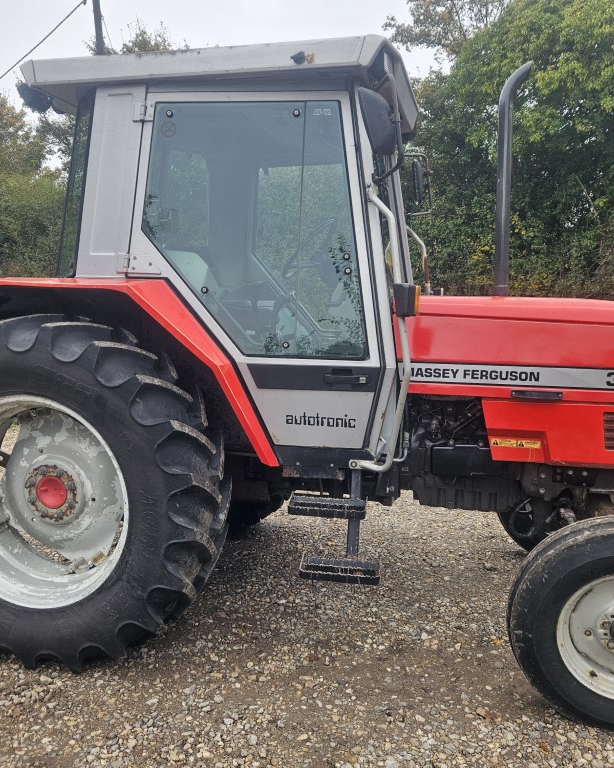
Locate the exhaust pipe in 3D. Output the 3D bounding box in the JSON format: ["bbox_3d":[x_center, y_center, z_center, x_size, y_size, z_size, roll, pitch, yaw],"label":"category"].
[{"bbox_3d":[0.938,-0.917,3.089,0.134,1.032,0.065,2,8,13],"label":"exhaust pipe"}]

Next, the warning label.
[{"bbox_3d":[0.927,0.265,3.026,0.206,0.035,0.004,2,8,13],"label":"warning label"}]

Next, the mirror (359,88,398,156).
[{"bbox_3d":[0.270,-0.990,2.566,0.063,0.223,0.162,-6,5,26],"label":"mirror"}]

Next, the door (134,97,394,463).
[{"bbox_3d":[-0.238,-0.482,2.934,1.119,1.510,0.061,2,8,9],"label":"door"}]

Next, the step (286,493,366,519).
[{"bbox_3d":[0.103,0.538,2.985,0.338,0.038,0.172,2,8,13],"label":"step"}]

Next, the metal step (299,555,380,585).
[{"bbox_3d":[0.156,0.809,2.954,0.340,0.037,0.146,2,8,13],"label":"metal step"}]

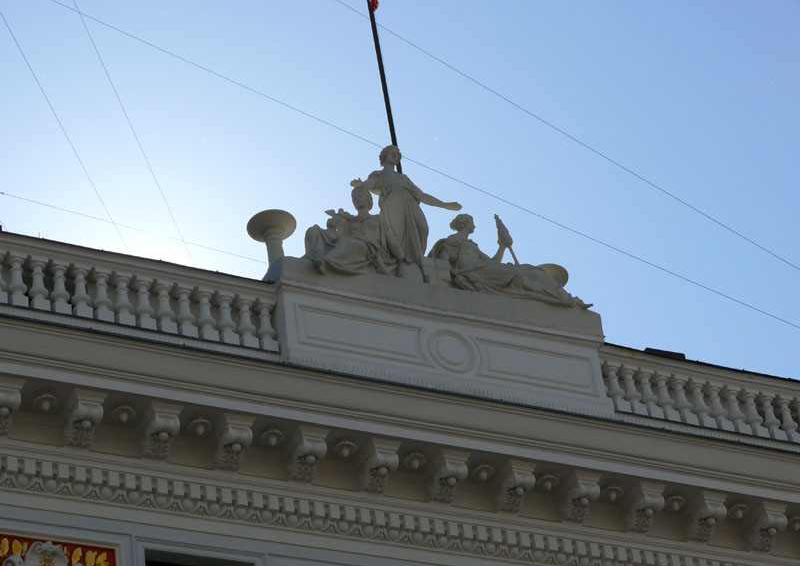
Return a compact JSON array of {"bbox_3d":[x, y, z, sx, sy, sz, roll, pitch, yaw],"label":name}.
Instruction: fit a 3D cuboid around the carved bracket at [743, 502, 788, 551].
[{"bbox_3d":[4.853,3.229,30.583,0.388,0.390,0.571,11,-42,-24],"label":"carved bracket"}]

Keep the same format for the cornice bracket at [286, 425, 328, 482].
[{"bbox_3d":[-1.103,2.072,27.862,0.388,0.390,0.571,11,-42,-24],"label":"cornice bracket"}]

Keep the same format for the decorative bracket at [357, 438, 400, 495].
[{"bbox_3d":[-0.252,2.237,28.250,0.388,0.390,0.571,11,-42,-24],"label":"decorative bracket"}]

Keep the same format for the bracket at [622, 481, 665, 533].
[{"bbox_3d":[3.151,2.898,29.805,0.388,0.390,0.571,11,-42,-24],"label":"bracket"}]

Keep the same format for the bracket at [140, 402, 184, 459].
[{"bbox_3d":[-2.805,1.742,27.084,0.388,0.390,0.571,11,-42,-24],"label":"bracket"}]

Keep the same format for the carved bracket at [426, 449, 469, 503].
[{"bbox_3d":[0.599,2.403,28.639,0.388,0.390,0.571,11,-42,-24],"label":"carved bracket"}]

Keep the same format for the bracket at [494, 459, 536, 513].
[{"bbox_3d":[1.449,2.568,29.028,0.388,0.390,0.571,11,-42,-24],"label":"bracket"}]

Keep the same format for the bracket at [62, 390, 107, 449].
[{"bbox_3d":[-3.656,1.577,26.695,0.388,0.390,0.571,11,-42,-24],"label":"bracket"}]

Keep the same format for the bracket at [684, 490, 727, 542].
[{"bbox_3d":[4.002,3.063,30.194,0.388,0.390,0.571,11,-42,-24],"label":"bracket"}]

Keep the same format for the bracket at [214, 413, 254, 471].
[{"bbox_3d":[-1.954,1.907,27.473,0.388,0.390,0.571,11,-42,-24],"label":"bracket"}]

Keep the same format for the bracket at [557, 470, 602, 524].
[{"bbox_3d":[2.300,2.733,29.417,0.388,0.390,0.571,11,-42,-24],"label":"bracket"}]

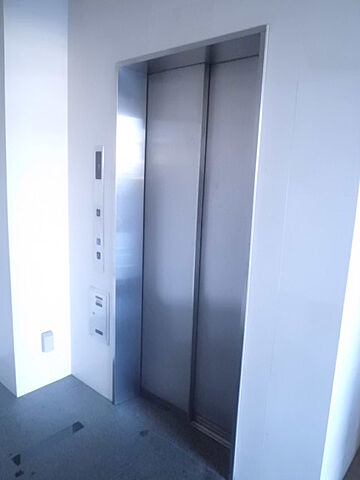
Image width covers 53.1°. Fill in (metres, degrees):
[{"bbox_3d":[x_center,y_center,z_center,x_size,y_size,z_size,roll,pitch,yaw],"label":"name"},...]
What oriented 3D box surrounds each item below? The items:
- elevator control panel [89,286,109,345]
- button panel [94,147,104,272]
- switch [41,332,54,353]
[{"bbox_3d":[-0.551,0.505,2.426,0.210,0.367,0.018,11,13,39],"label":"elevator control panel"},{"bbox_3d":[-0.518,-0.184,2.302,0.095,0.802,0.015,11,13,39],"label":"button panel"},{"bbox_3d":[-0.926,0.717,2.529,0.036,0.127,0.068,11,13,39],"label":"switch"}]

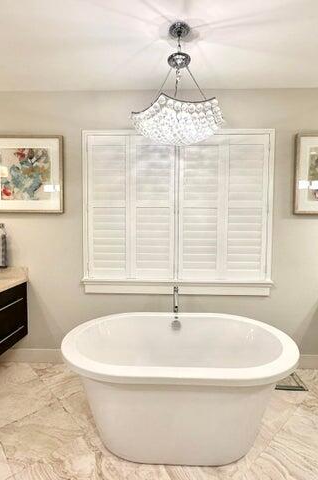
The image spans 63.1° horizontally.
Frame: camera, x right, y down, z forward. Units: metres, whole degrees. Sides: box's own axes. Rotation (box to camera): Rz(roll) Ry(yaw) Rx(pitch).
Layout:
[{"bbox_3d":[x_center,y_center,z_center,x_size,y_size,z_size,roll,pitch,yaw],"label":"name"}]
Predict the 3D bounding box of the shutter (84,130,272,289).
[{"bbox_3d":[0.174,-0.304,2.507,1.821,1.485,0.090,0,3,2],"label":"shutter"}]

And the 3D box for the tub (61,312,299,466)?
[{"bbox_3d":[0.135,1.021,1.957,1.628,0.590,1.076,0,3,2],"label":"tub"}]

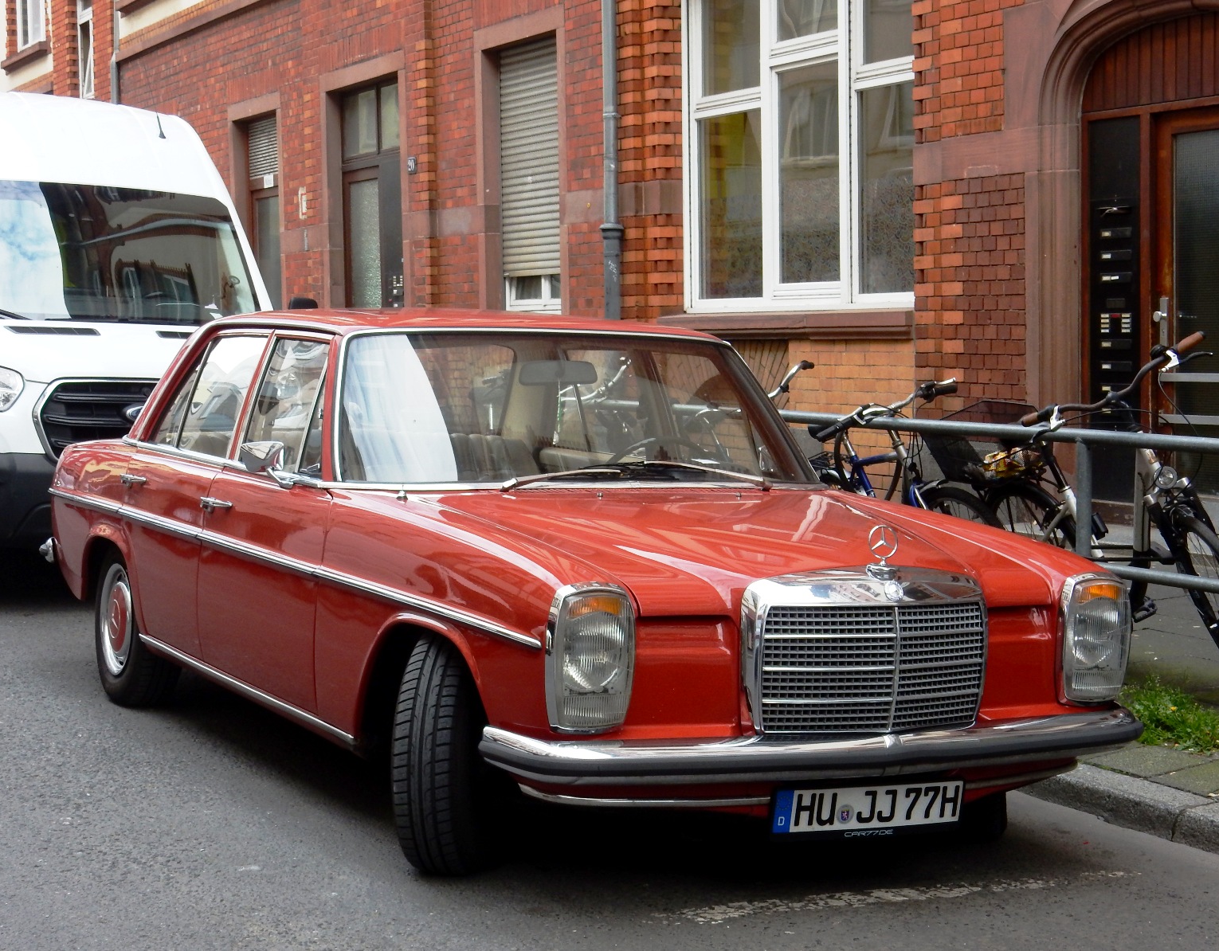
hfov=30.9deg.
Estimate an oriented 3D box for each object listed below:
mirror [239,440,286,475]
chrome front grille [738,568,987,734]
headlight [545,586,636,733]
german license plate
[{"bbox_3d":[-0.954,-0.048,6.050,0.135,0.100,0.080,1,4,-17],"label":"mirror"},{"bbox_3d":[0.602,0.396,4.996,0.635,0.365,0.160,0,4,-27],"label":"chrome front grille"},{"bbox_3d":[-0.051,0.392,4.765,0.220,0.335,0.110,0,4,-27],"label":"headlight"},{"bbox_3d":[0.590,0.753,5.001,0.510,0.115,0.020,0,10,-27],"label":"german license plate"}]

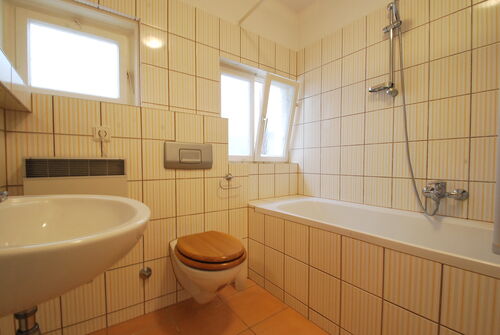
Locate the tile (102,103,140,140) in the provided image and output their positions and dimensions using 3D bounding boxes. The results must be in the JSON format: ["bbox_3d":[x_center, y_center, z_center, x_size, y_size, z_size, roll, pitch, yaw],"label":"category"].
[{"bbox_3d":[-0.745,-0.269,1.216,0.200,0.190,0.010,-1,2,-36],"label":"tile"}]

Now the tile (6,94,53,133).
[{"bbox_3d":[-1.057,-0.263,1.006,0.162,0.189,0.010,-1,2,-32],"label":"tile"}]

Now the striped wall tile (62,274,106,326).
[{"bbox_3d":[-0.910,0.722,1.149,0.200,0.252,0.010,-1,1,-34],"label":"striped wall tile"}]

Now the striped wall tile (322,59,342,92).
[{"bbox_3d":[0.747,-0.830,1.908,0.010,0.250,0.200,-1,2,-36],"label":"striped wall tile"}]

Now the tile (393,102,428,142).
[{"bbox_3d":[1.118,-0.310,1.458,0.010,0.254,0.195,-1,2,-39],"label":"tile"}]

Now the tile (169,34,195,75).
[{"bbox_3d":[-0.489,-0.811,1.508,0.200,0.250,0.010,-1,2,-35],"label":"tile"}]

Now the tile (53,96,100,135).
[{"bbox_3d":[-0.924,-0.271,1.124,0.195,0.194,0.010,-1,2,-32],"label":"tile"}]

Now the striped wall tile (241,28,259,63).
[{"bbox_3d":[-0.004,-1.073,1.849,0.200,0.252,0.010,-1,1,-34],"label":"striped wall tile"}]

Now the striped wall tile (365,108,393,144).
[{"bbox_3d":[0.995,-0.313,1.611,0.010,0.254,0.195,-1,2,-39],"label":"striped wall tile"}]

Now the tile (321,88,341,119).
[{"bbox_3d":[0.745,-0.569,1.917,0.010,0.250,0.200,-1,2,-36],"label":"tile"}]

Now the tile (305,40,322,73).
[{"bbox_3d":[0.623,-1.094,2.062,0.010,0.252,0.200,-1,2,-39],"label":"tile"}]

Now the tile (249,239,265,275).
[{"bbox_3d":[0.052,0.715,1.658,0.010,0.250,0.200,-1,2,-36],"label":"tile"}]

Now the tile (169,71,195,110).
[{"bbox_3d":[-0.489,-0.559,1.515,0.200,0.250,0.010,-1,2,-35],"label":"tile"}]

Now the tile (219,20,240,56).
[{"bbox_3d":[-0.161,-1.078,1.743,0.200,0.250,0.010,-1,2,-36],"label":"tile"}]

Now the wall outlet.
[{"bbox_3d":[-0.810,-0.182,1.145,0.080,0.080,0.030,-1,2,-36],"label":"wall outlet"}]

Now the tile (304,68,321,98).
[{"bbox_3d":[0.624,-0.838,2.074,0.010,0.250,0.200,-1,2,-36],"label":"tile"}]

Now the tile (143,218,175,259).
[{"bbox_3d":[-0.583,0.463,1.359,0.195,0.254,0.010,-1,2,-32],"label":"tile"}]

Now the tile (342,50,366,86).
[{"bbox_3d":[0.857,-0.817,1.728,0.010,0.250,0.200,-1,2,-38],"label":"tile"}]

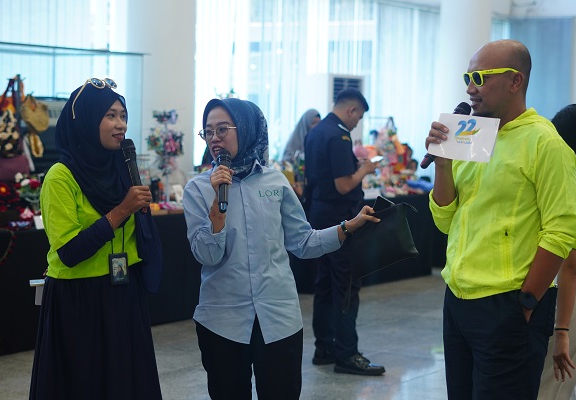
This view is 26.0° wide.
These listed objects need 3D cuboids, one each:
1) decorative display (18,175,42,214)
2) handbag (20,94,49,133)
[{"bbox_3d":[-1.710,-0.040,8.300,0.190,0.270,0.170,-1,4,-23],"label":"decorative display"},{"bbox_3d":[-1.724,-0.588,8.500,0.190,0.250,0.100,-1,4,-23],"label":"handbag"}]

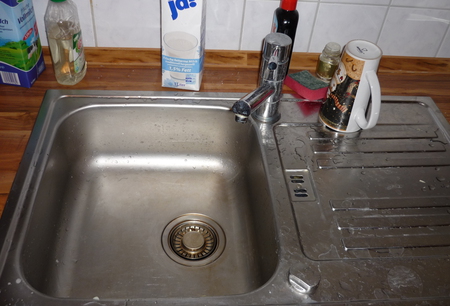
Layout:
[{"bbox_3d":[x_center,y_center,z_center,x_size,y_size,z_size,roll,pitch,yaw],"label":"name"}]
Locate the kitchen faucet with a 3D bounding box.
[{"bbox_3d":[0.056,-0.090,0.705,0.060,0.173,0.196,20,44,16],"label":"kitchen faucet"}]

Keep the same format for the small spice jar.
[{"bbox_3d":[0.222,-0.192,0.911,0.043,0.075,0.043,3,42,-3],"label":"small spice jar"}]

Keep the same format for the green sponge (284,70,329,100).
[{"bbox_3d":[0.171,-0.138,0.881,0.051,0.029,0.069,-24,50,-28],"label":"green sponge"}]

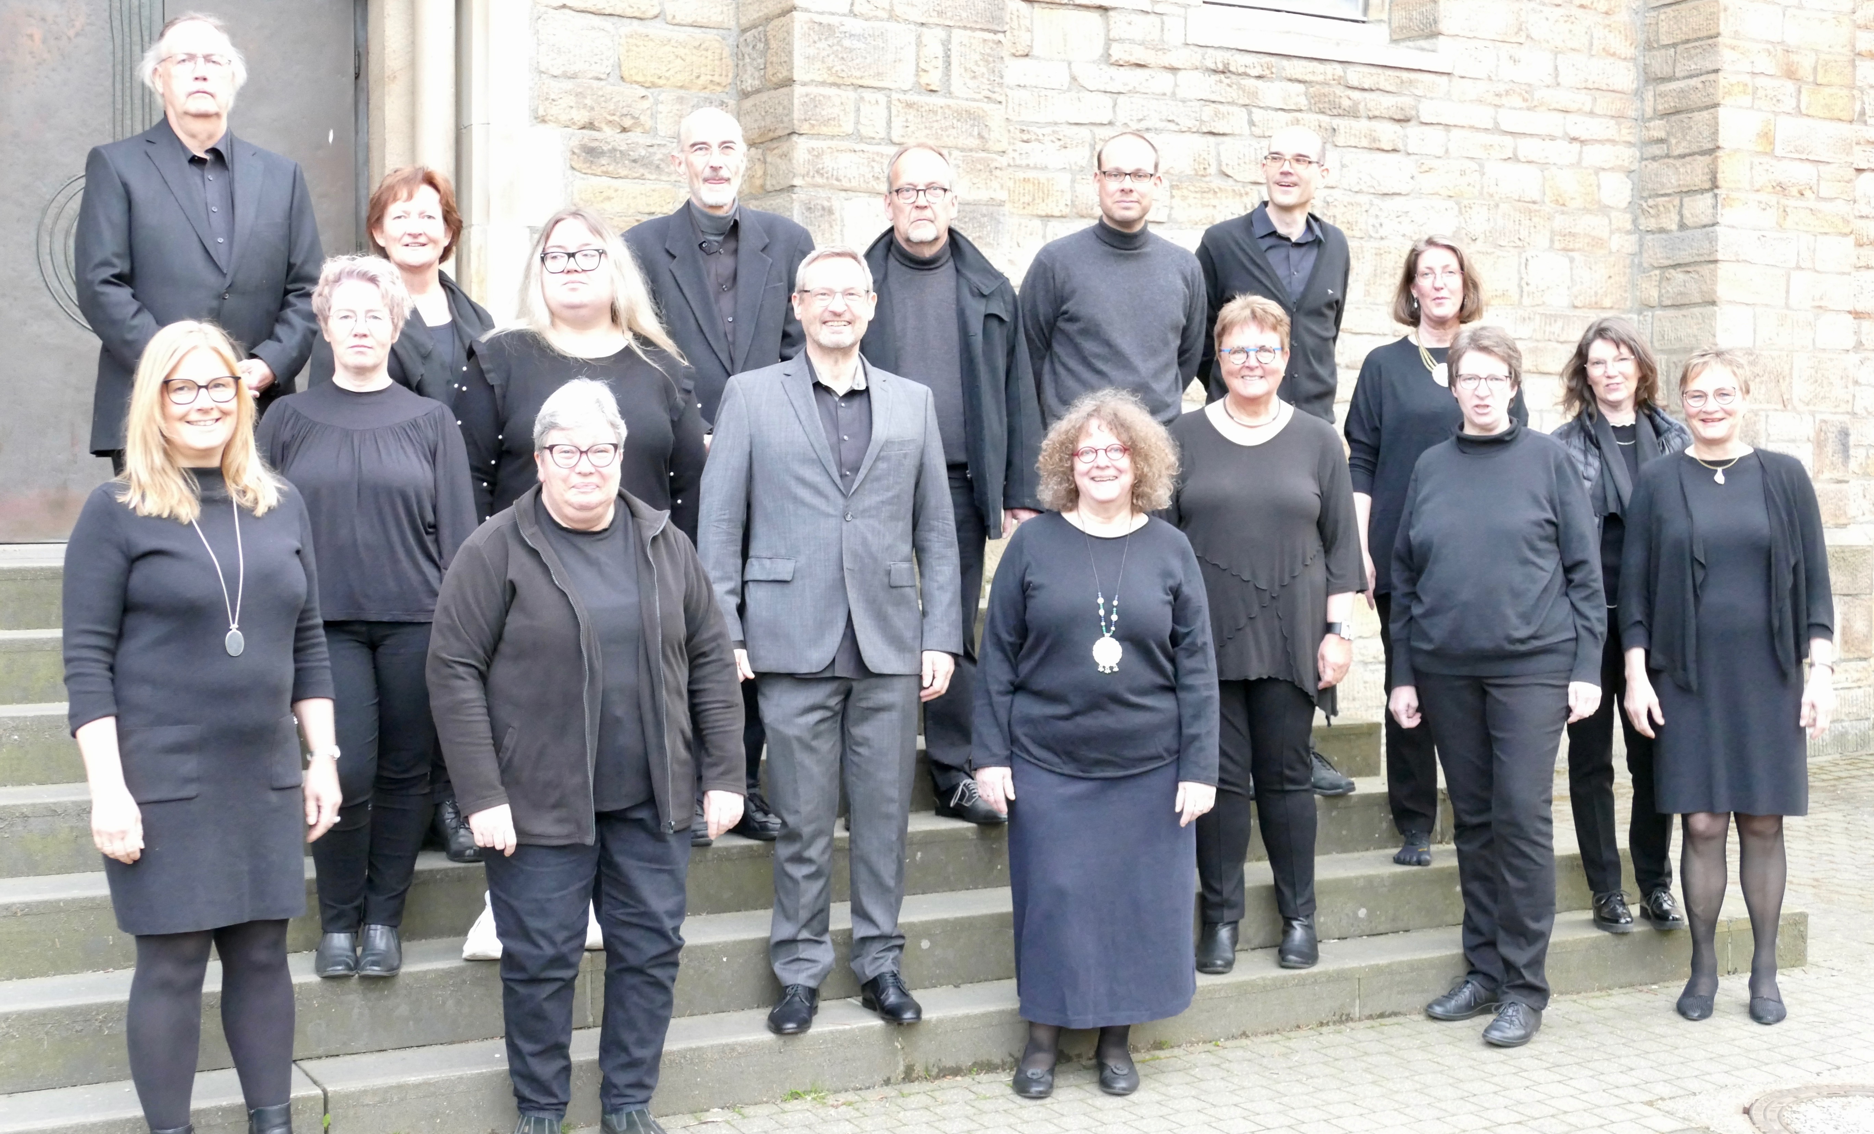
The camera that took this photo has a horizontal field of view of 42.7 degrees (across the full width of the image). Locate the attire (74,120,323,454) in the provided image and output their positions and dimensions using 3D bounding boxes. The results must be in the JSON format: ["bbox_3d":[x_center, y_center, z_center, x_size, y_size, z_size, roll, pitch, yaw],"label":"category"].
[{"bbox_3d":[-1.740,-0.654,5.639,0.560,0.777,0.360,-1,2,-32],"label":"attire"}]

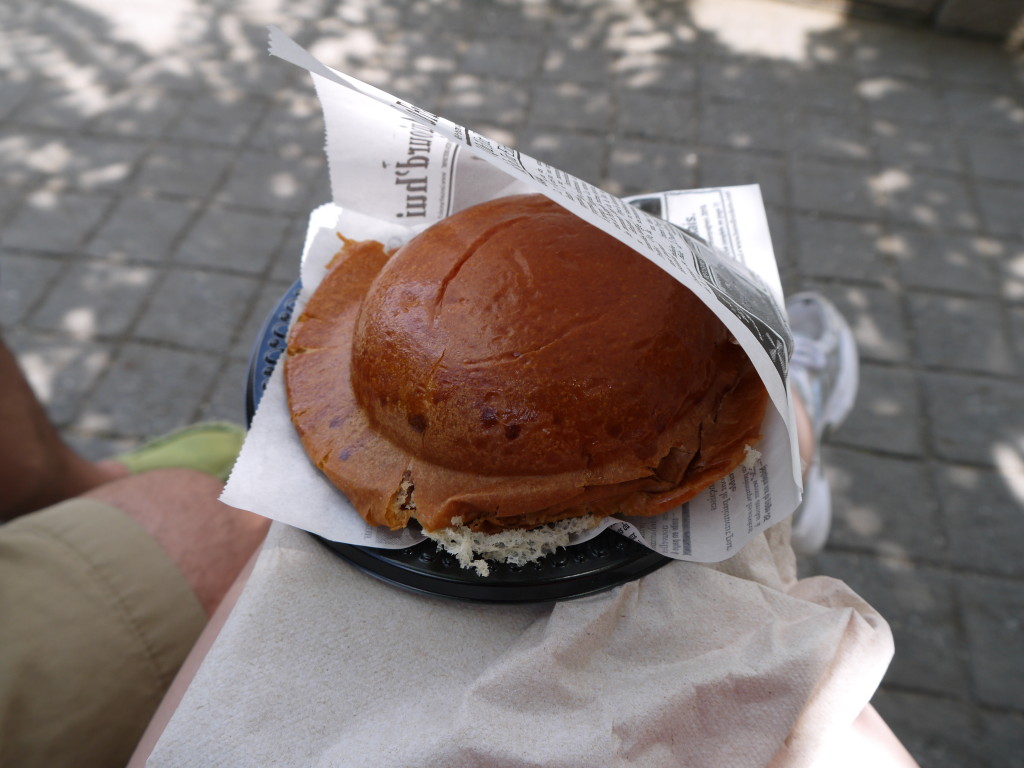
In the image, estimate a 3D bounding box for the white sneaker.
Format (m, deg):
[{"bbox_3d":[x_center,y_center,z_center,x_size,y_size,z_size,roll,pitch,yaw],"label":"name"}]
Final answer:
[{"bbox_3d":[0.279,0.019,0.798,0.100,0.108,0.265,0,65,18],"label":"white sneaker"}]

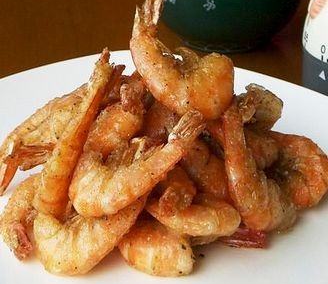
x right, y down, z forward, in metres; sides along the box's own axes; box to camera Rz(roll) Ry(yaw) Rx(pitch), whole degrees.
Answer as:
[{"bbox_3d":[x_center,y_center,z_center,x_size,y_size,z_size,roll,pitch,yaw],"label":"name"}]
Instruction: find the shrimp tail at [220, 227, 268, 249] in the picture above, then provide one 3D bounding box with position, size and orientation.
[{"bbox_3d":[0.040,0.048,0.506,0.026,0.009,0.014,-3,31,-4],"label":"shrimp tail"}]

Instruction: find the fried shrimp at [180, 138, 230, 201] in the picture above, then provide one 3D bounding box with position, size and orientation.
[{"bbox_3d":[0.022,0.015,0.520,0.027,0.033,0.038,-17,35,-25],"label":"fried shrimp"}]

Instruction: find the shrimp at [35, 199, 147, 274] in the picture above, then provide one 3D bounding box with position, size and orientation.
[{"bbox_3d":[-0.036,0.045,0.490,0.054,0.030,0.034,2,31,3],"label":"shrimp"}]

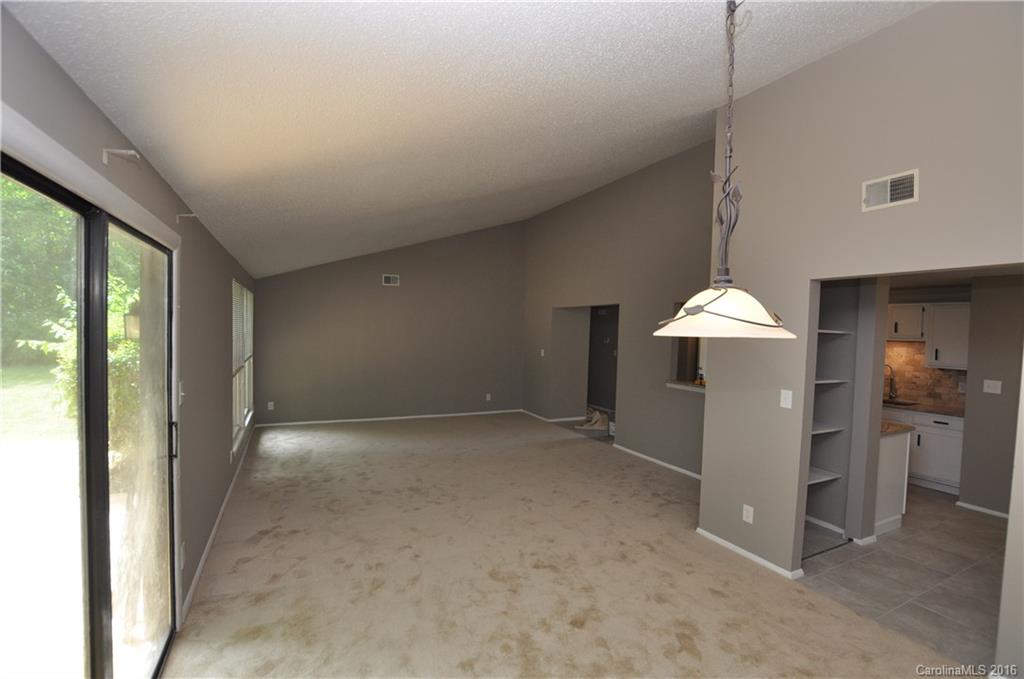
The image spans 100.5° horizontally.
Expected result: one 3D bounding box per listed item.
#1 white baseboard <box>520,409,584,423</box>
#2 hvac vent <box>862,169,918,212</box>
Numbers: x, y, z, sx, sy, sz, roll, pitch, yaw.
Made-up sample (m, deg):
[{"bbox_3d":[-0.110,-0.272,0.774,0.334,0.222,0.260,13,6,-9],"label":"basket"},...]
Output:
[{"bbox_3d":[0.805,1.465,8.383,0.825,0.052,0.995,1,2,-27],"label":"white baseboard"},{"bbox_3d":[2.199,-0.863,2.473,0.025,0.186,0.272,1,2,-27],"label":"hvac vent"}]

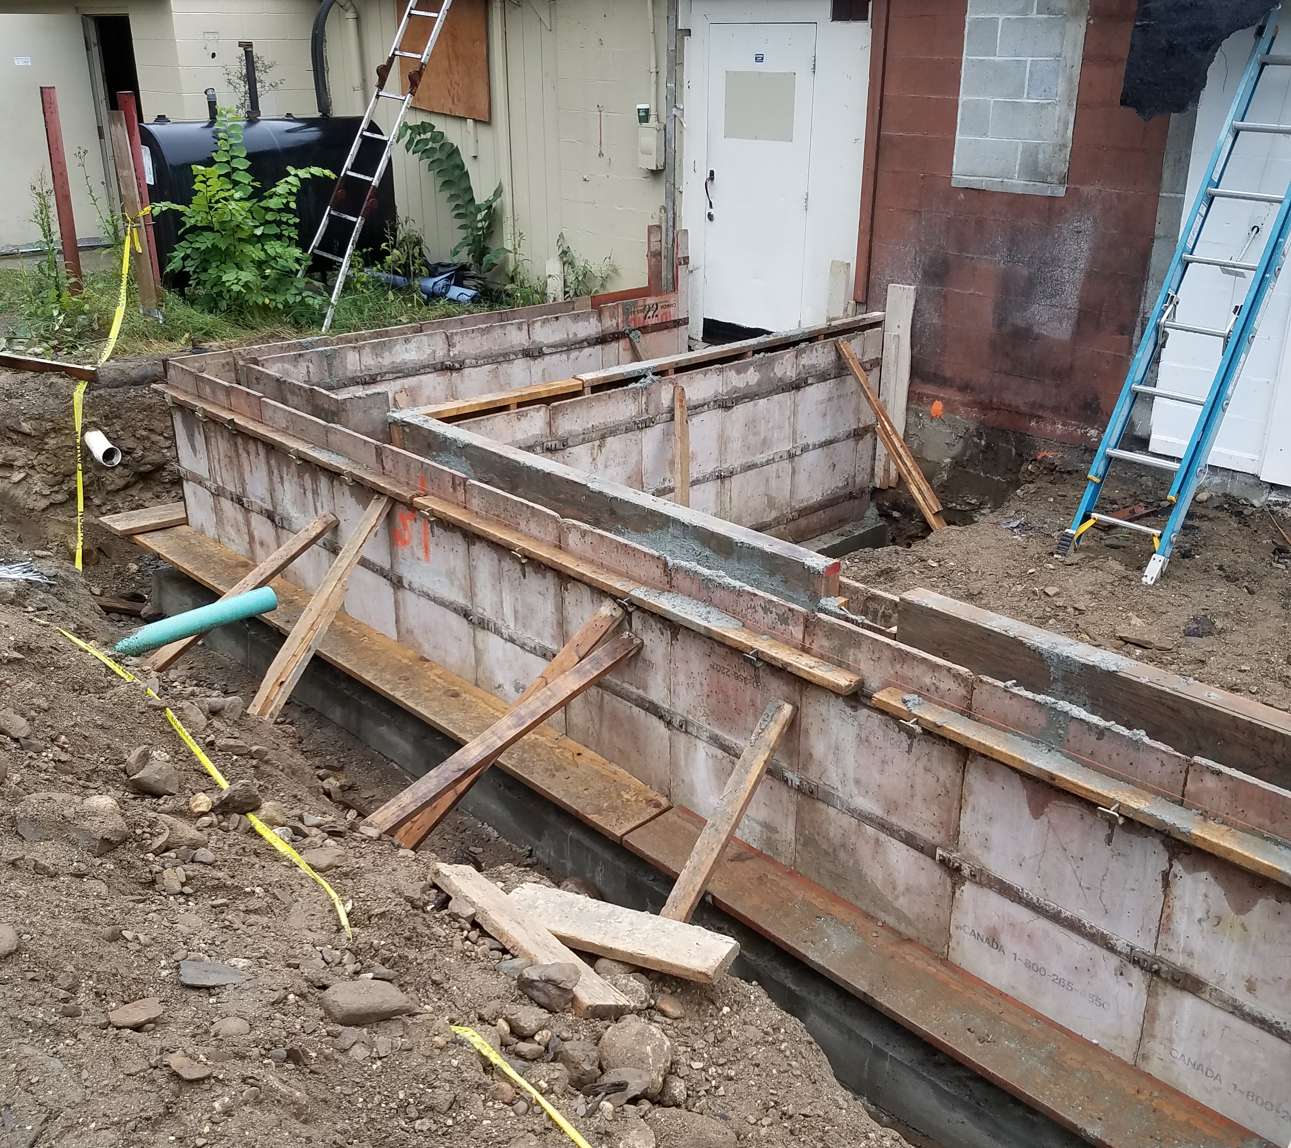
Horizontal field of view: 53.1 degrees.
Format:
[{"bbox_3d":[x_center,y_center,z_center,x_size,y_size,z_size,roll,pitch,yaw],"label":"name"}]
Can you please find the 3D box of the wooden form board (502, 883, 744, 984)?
[{"bbox_3d":[-0.064,0.914,3.288,0.577,0.038,0.142,14,29,4],"label":"wooden form board"}]

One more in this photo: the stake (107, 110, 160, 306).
[{"bbox_3d":[-3.157,-2.222,7.973,0.089,1.182,0.040,-4,23,-7],"label":"stake"}]

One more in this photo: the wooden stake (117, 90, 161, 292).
[{"bbox_3d":[-3.169,-2.374,8.160,0.089,1.254,0.038,-16,27,-31],"label":"wooden stake"}]

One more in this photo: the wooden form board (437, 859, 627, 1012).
[{"bbox_3d":[-0.290,0.887,3.146,0.602,0.038,0.095,32,24,34],"label":"wooden form board"}]

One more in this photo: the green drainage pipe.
[{"bbox_3d":[-1.911,0.208,5.530,0.683,0.108,0.108,-21,30,-36],"label":"green drainage pipe"}]

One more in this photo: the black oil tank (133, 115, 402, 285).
[{"bbox_3d":[-2.900,-2.857,9.929,1.830,1.170,0.690,-20,30,-41],"label":"black oil tank"}]

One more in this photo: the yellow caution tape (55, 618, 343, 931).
[{"bbox_3d":[-1.544,0.558,4.295,0.161,0.090,2.845,-15,23,-34],"label":"yellow caution tape"}]

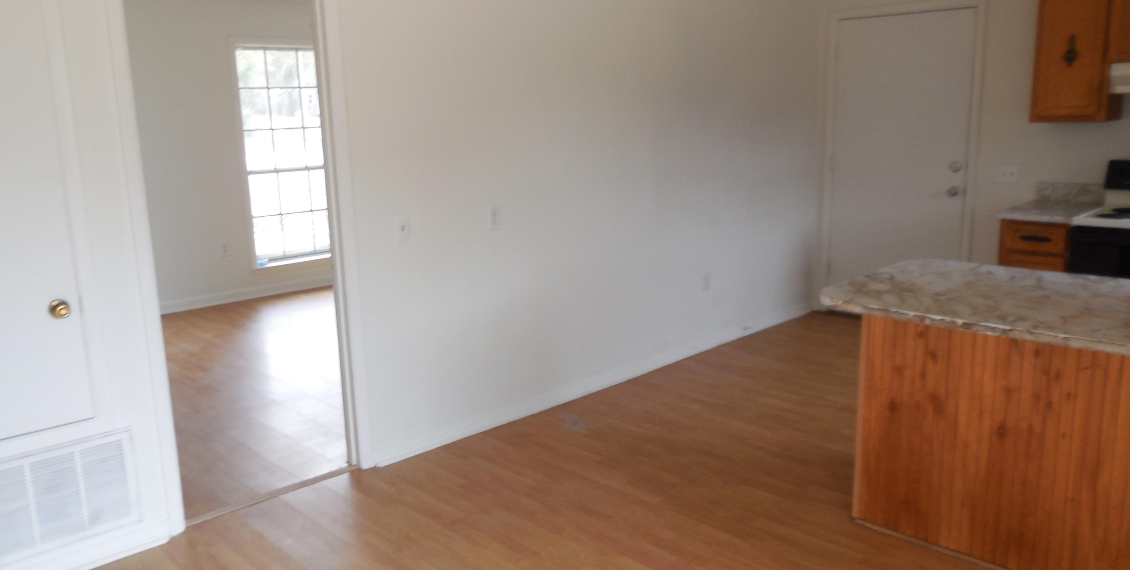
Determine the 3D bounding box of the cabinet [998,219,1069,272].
[{"bbox_3d":[2.707,0.038,4.586,0.621,0.883,0.331,-13,16,-41],"label":"cabinet"}]

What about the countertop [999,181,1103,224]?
[{"bbox_3d":[2.679,-0.457,4.475,0.641,0.141,0.347,-13,16,-41],"label":"countertop"}]

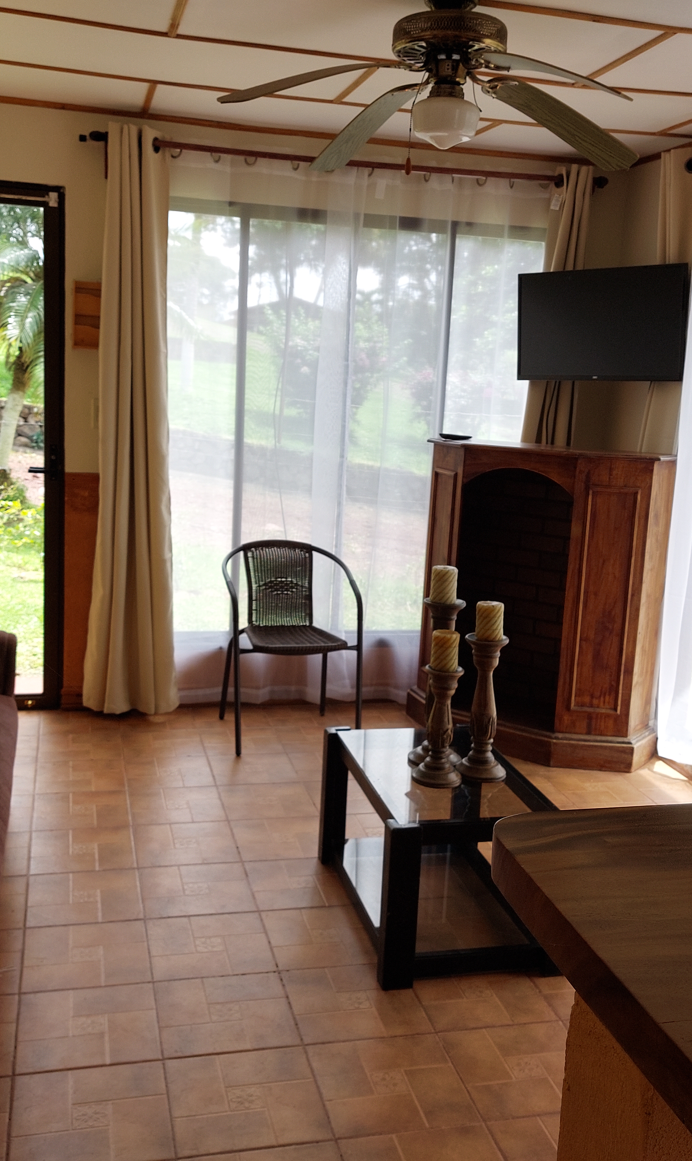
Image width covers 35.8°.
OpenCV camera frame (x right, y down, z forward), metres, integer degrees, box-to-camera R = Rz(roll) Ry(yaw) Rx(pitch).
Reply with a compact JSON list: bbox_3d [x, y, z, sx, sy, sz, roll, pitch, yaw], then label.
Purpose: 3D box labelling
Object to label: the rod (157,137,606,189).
[{"bbox_3d":[0.096,-1.697,4.349,2.087,0.057,0.060,0,11,-14],"label":"rod"}]

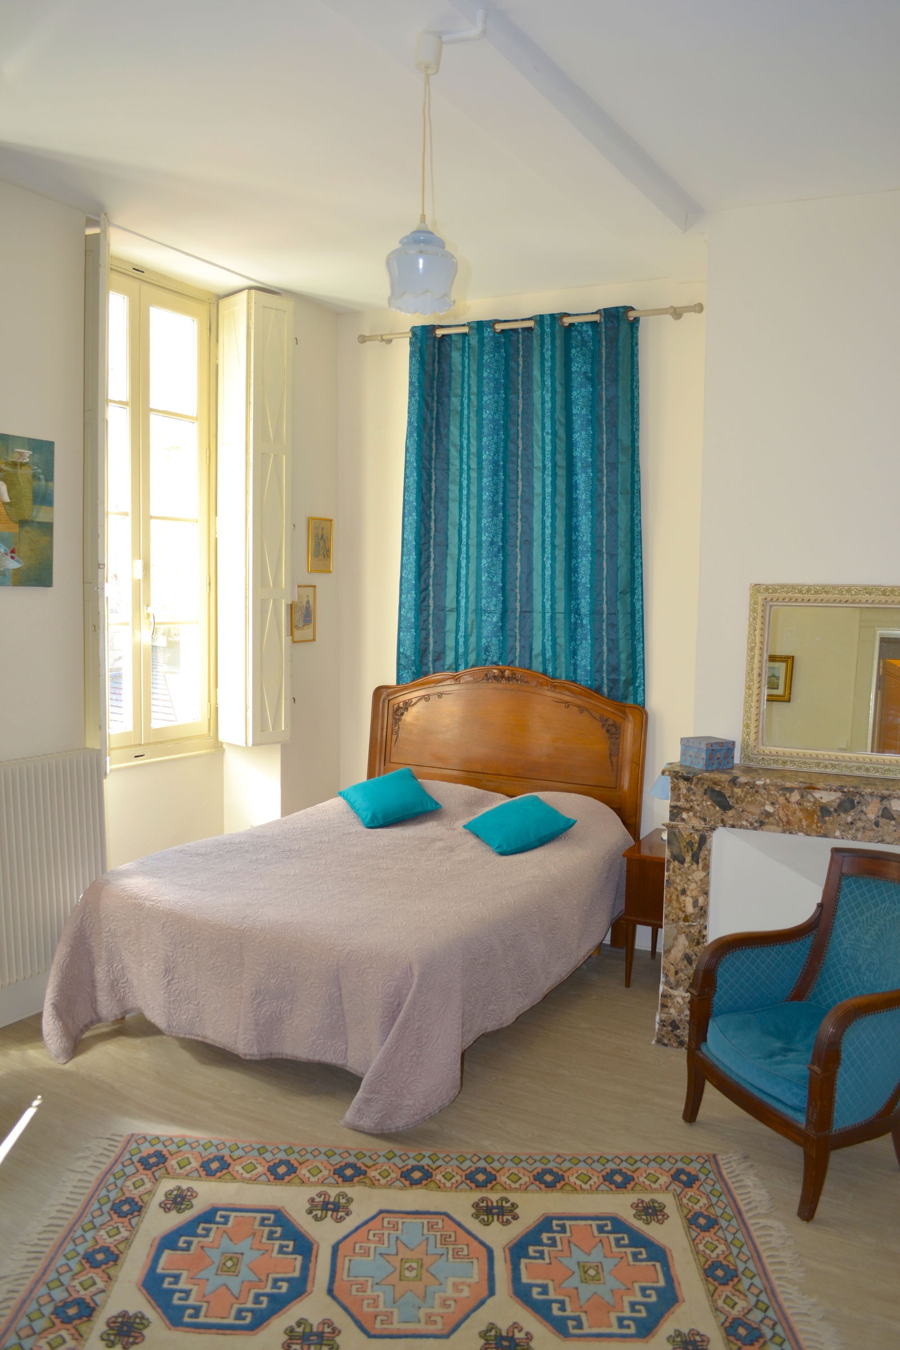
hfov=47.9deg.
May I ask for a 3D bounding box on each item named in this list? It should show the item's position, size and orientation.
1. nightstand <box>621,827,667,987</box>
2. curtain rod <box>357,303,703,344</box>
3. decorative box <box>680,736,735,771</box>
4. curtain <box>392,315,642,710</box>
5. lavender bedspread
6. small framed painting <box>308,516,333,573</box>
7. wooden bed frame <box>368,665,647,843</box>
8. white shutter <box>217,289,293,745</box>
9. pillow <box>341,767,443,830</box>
[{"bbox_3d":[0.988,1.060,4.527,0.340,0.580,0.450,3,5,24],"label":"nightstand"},{"bbox_3d":[0.329,-1.668,4.842,1.746,0.060,0.080,3,5,24],"label":"curtain rod"},{"bbox_3d":[0.970,0.294,3.819,0.147,0.105,0.142,-2,6,-31],"label":"decorative box"},{"bbox_3d":[0.330,-0.586,4.910,1.298,2.250,0.130,3,5,24],"label":"curtain"},{"bbox_3d":[-0.310,0.981,4.180,1.540,0.740,1.970,4,5,28],"label":"lavender bedspread"},{"bbox_3d":[-0.686,-0.678,5.311,0.022,0.284,0.206,4,6,31],"label":"small framed painting"},{"bbox_3d":[0.252,0.619,5.075,1.515,1.337,0.100,4,5,28],"label":"wooden bed frame"},{"bbox_3d":[-0.961,-0.763,5.015,0.260,2.170,0.280,-3,6,-43],"label":"white shutter"},{"bbox_3d":[-0.299,0.603,4.965,0.400,0.120,0.400,-15,27,-20],"label":"pillow"}]

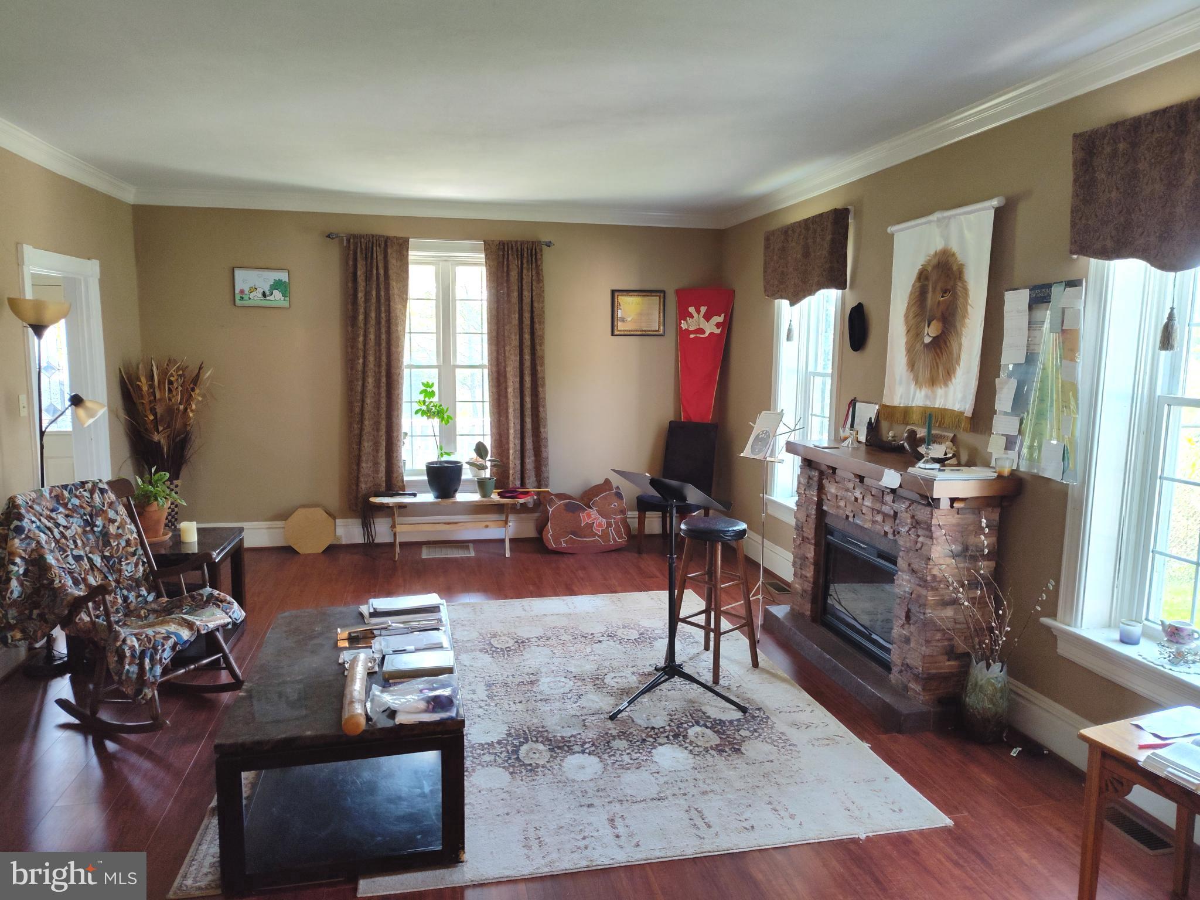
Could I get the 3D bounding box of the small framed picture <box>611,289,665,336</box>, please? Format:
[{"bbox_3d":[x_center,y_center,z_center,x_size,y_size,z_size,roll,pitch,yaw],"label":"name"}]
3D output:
[{"bbox_3d":[0.323,-1.139,6.652,0.462,0.380,0.030,-1,8,-13],"label":"small framed picture"}]

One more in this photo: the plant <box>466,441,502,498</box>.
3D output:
[{"bbox_3d":[-0.896,0.148,6.177,0.290,0.430,0.250,-1,8,-13],"label":"plant"}]

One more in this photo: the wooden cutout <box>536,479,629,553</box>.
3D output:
[{"bbox_3d":[-0.135,0.530,6.349,0.710,0.530,0.330,-1,8,-13],"label":"wooden cutout"}]

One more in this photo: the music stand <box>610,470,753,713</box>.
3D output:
[{"bbox_3d":[0.323,0.638,3.630,0.640,1.035,0.620,8,10,43],"label":"music stand"}]

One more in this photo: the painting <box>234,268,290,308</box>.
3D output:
[{"bbox_3d":[-2.538,-1.212,5.999,0.383,0.277,0.020,-1,8,-13],"label":"painting"}]

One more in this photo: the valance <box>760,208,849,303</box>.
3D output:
[{"bbox_3d":[1.335,-1.221,5.246,0.110,0.553,1.000,-1,8,-12],"label":"valance"}]

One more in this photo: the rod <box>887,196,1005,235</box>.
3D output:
[{"bbox_3d":[1.637,-1.120,3.840,0.045,0.045,0.870,-1,8,-13],"label":"rod"}]

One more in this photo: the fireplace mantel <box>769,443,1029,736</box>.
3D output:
[{"bbox_3d":[1.364,0.576,3.986,0.550,1.095,1.310,-1,8,-13],"label":"fireplace mantel"}]

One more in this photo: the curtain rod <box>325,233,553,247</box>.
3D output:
[{"bbox_3d":[-1.230,-1.633,6.215,1.740,0.055,0.080,-1,8,-12],"label":"curtain rod"}]

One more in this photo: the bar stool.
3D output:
[{"bbox_3d":[0.577,0.750,4.104,0.360,0.735,0.360,-1,8,-12],"label":"bar stool"}]

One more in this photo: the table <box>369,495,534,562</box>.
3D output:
[{"bbox_3d":[-1.140,0.583,6.180,1.230,0.440,0.360,-1,8,-13],"label":"table"}]

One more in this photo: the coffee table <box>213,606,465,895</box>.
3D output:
[{"bbox_3d":[-0.903,1.010,2.999,0.715,0.472,1.170,-1,8,-12],"label":"coffee table"}]

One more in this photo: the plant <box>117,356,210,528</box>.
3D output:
[{"bbox_3d":[-3.015,0.105,5.608,0.530,1.500,0.430,-1,8,-12],"label":"plant"}]

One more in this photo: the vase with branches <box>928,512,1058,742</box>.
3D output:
[{"bbox_3d":[1.599,0.750,3.326,0.400,0.980,0.340,-1,8,-12],"label":"vase with branches"}]

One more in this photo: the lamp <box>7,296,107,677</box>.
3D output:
[{"bbox_3d":[-2.583,0.192,3.861,0.390,1.810,0.280,-1,8,-12],"label":"lamp"}]

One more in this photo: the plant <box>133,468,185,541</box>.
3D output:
[{"bbox_3d":[-2.379,0.282,4.248,0.260,0.385,0.240,-1,8,-12],"label":"plant"}]

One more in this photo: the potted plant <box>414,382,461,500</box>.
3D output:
[{"bbox_3d":[-1.229,-0.078,6.102,0.350,0.880,0.310,-1,8,-13],"label":"potted plant"}]

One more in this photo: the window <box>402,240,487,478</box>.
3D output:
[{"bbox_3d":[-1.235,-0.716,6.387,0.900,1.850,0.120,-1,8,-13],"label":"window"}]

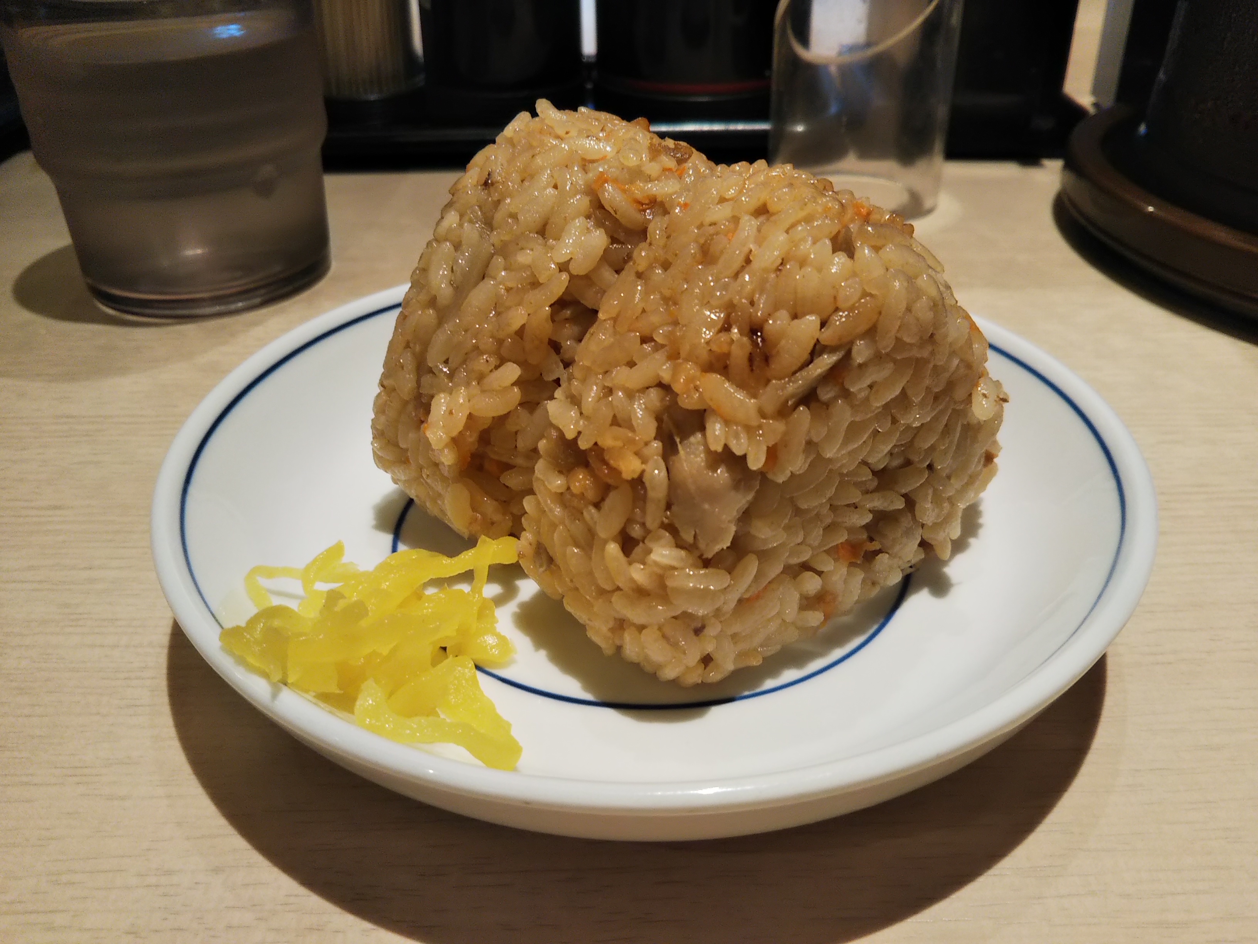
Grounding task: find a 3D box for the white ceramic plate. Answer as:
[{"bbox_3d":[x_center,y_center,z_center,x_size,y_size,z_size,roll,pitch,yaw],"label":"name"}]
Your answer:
[{"bbox_3d":[0.003,0.004,0.182,0.152,0.030,0.152,0,32,0],"label":"white ceramic plate"}]

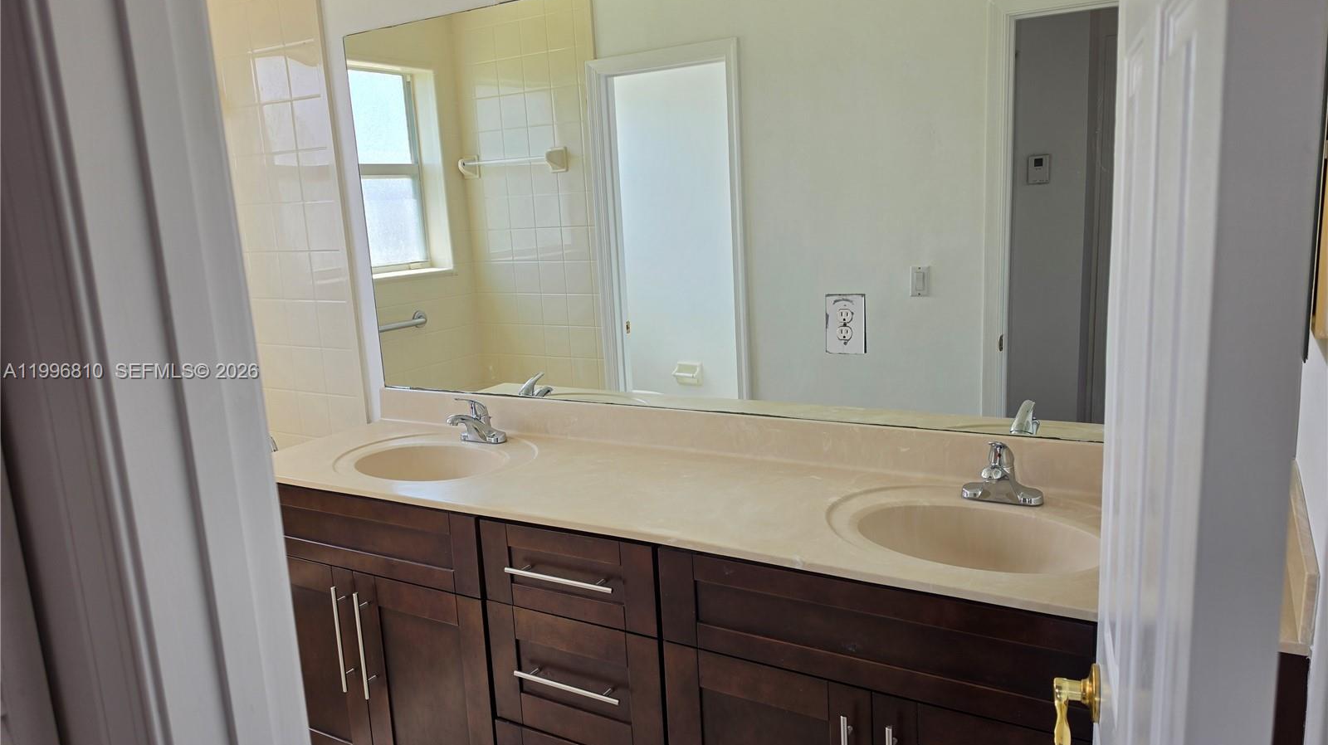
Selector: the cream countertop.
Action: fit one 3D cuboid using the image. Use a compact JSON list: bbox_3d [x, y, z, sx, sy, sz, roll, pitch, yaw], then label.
[{"bbox_3d":[-0.013,0.210,1.958,2.317,0.118,0.558,3,12,30],"label":"cream countertop"}]

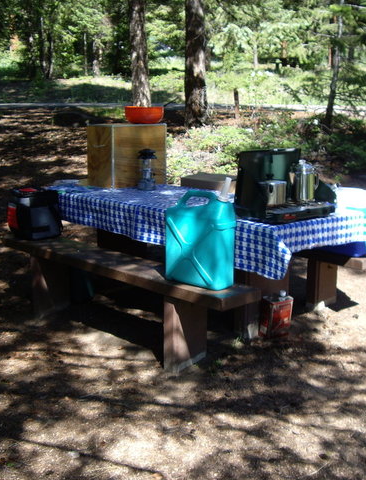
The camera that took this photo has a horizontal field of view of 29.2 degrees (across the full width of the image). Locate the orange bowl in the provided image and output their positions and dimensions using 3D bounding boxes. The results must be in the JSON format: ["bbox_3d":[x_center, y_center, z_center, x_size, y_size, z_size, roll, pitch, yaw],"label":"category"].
[{"bbox_3d":[-0.304,-0.991,5.596,0.300,0.135,0.300,1,11,0],"label":"orange bowl"}]

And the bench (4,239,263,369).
[{"bbox_3d":[-0.436,0.363,4.445,0.300,0.495,2.130,-10,16,-44],"label":"bench"}]

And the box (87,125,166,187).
[{"bbox_3d":[-0.440,-0.670,5.540,0.515,0.475,0.335,-10,16,-44],"label":"box"}]

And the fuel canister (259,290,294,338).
[{"bbox_3d":[0.596,0.465,4.472,0.165,0.265,0.105,-2,13,-30],"label":"fuel canister"}]

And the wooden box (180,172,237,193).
[{"bbox_3d":[0.292,-0.270,5.005,0.480,0.355,0.440,4,12,20],"label":"wooden box"}]

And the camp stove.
[{"bbox_3d":[0.608,-0.334,4.140,0.535,0.385,0.340,-8,14,-37],"label":"camp stove"}]

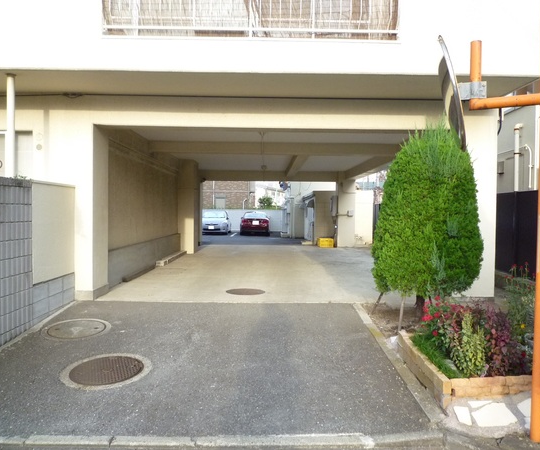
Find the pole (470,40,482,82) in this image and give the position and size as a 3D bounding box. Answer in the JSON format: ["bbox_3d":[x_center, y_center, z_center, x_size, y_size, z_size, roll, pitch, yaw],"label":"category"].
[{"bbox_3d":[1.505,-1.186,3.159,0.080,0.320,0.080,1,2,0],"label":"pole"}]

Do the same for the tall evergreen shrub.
[{"bbox_3d":[1.990,-0.166,5.488,1.360,2.280,1.360,1,2,0],"label":"tall evergreen shrub"}]

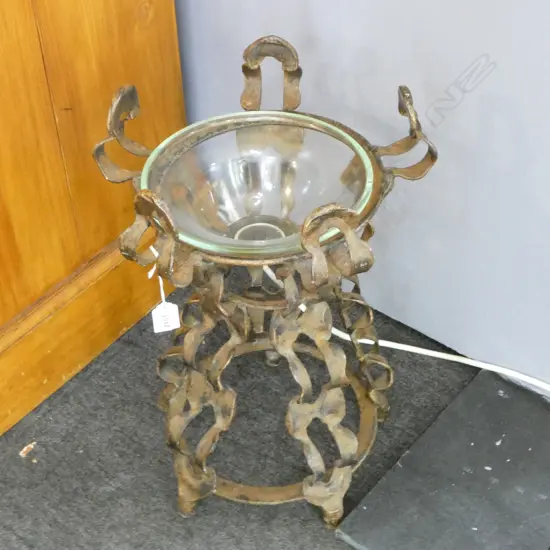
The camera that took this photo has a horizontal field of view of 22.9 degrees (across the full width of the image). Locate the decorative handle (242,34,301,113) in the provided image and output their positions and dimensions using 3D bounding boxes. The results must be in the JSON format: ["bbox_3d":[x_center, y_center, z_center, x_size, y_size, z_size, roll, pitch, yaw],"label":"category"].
[{"bbox_3d":[-0.004,-0.247,1.623,0.073,0.103,0.060,1,43,4],"label":"decorative handle"}]

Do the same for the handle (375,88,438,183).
[{"bbox_3d":[0.151,-0.170,1.581,0.064,0.113,0.072,-9,42,-9],"label":"handle"}]

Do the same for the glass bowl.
[{"bbox_3d":[-0.019,-0.072,1.548,0.260,0.096,0.260,-1,42,1],"label":"glass bowl"}]

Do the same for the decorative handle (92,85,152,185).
[{"bbox_3d":[-0.174,-0.170,1.547,0.060,0.103,0.073,14,45,17],"label":"decorative handle"}]

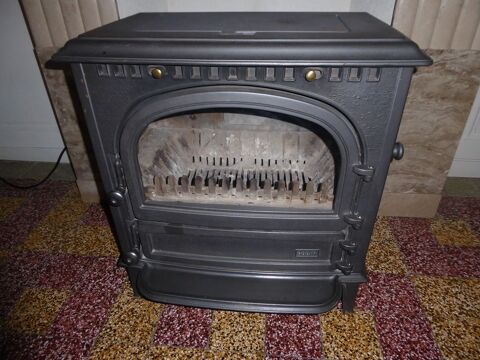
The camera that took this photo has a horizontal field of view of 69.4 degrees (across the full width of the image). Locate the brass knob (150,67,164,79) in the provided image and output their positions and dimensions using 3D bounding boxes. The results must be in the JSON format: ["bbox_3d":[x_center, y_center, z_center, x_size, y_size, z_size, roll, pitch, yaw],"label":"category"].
[{"bbox_3d":[-0.165,-0.214,0.693,0.022,0.022,0.019,2,32,6],"label":"brass knob"}]

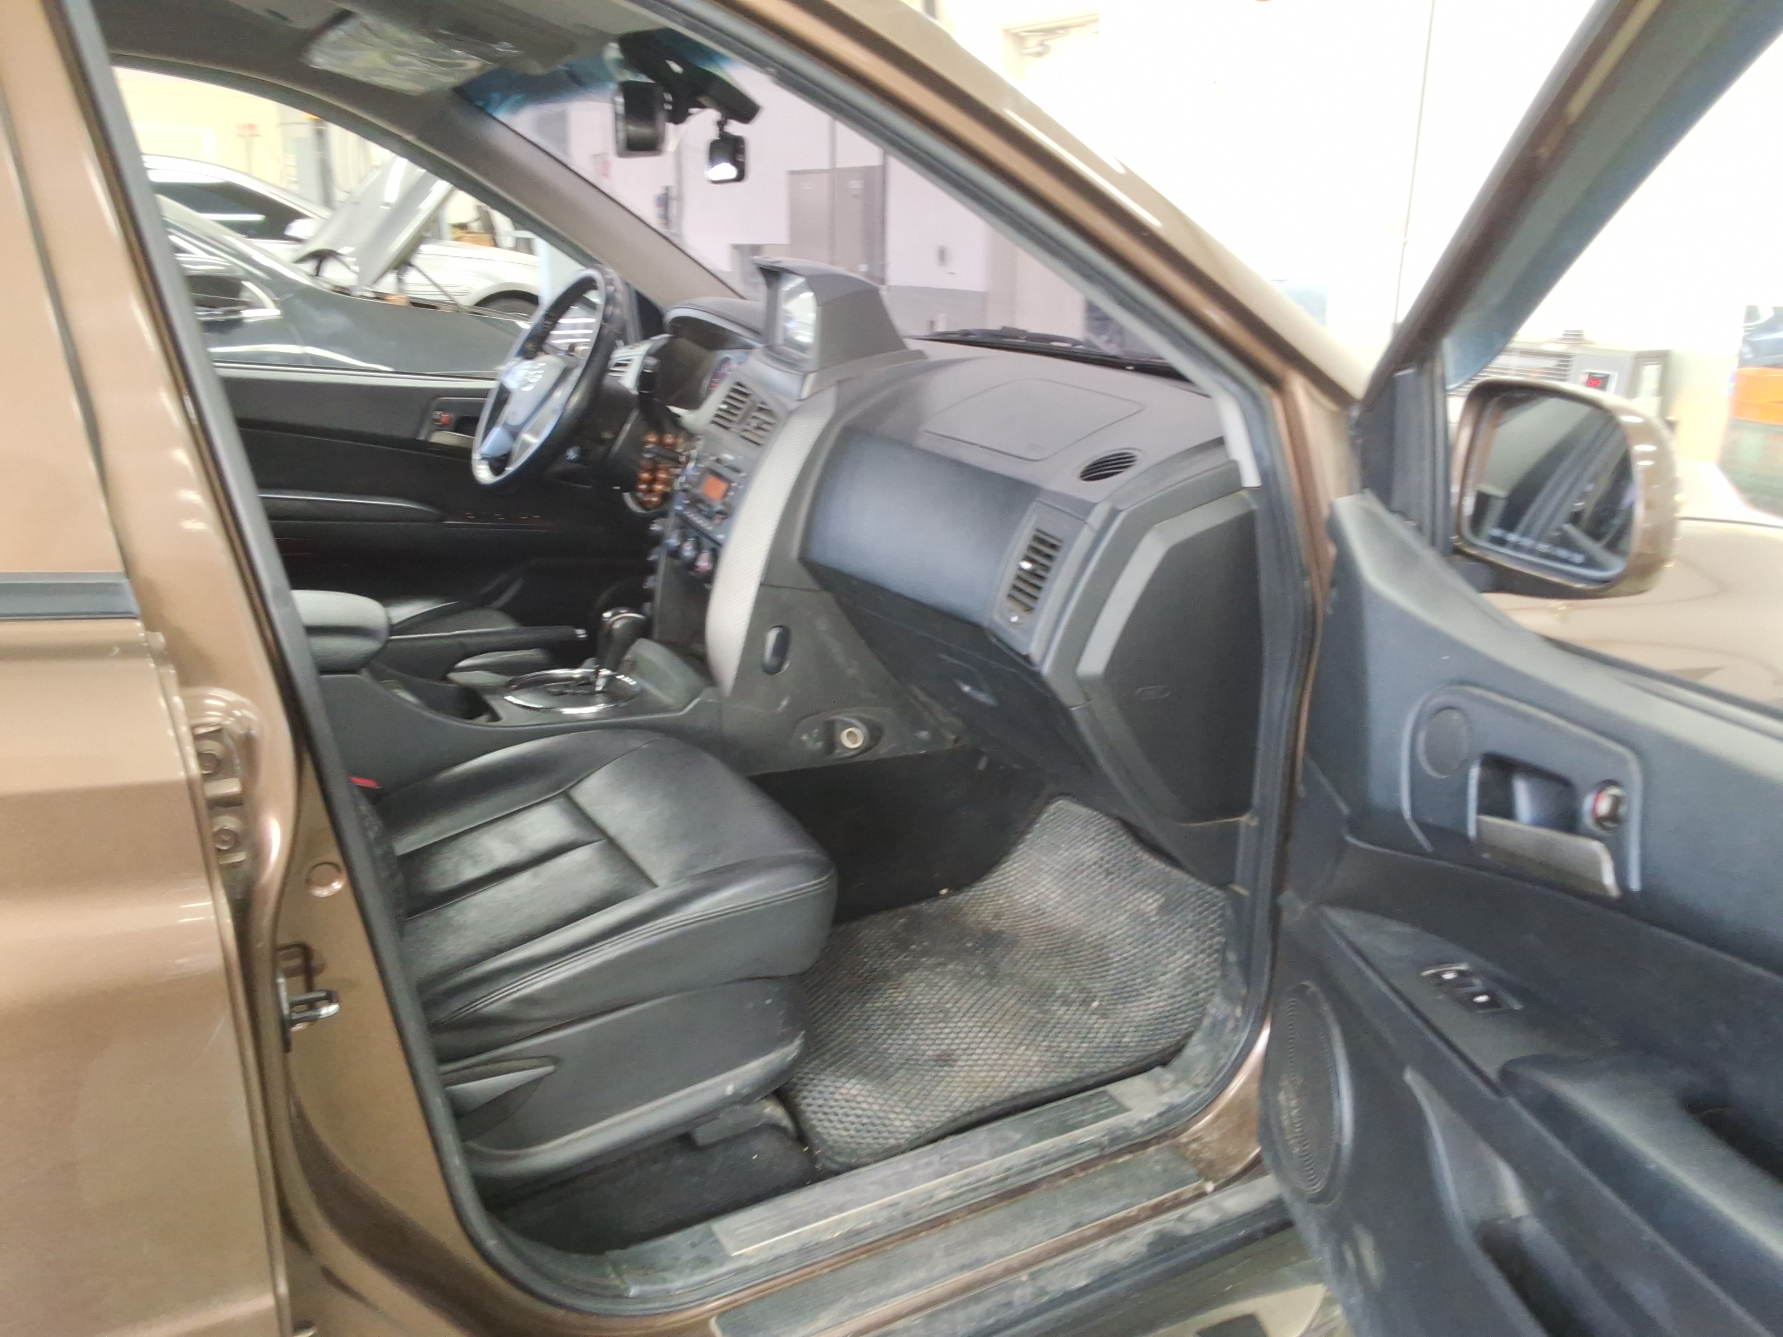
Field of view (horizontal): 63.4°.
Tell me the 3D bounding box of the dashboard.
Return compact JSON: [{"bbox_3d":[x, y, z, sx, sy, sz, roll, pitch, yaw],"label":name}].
[{"bbox_3d":[-0.057,-0.244,2.141,0.550,0.690,1.450,-10,20,-28],"label":"dashboard"}]

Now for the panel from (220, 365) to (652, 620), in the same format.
[{"bbox_3d":[-0.755,-0.208,2.574,1.020,0.680,0.140,-10,20,-28],"label":"panel"}]

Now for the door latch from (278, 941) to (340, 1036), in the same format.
[{"bbox_3d":[-0.453,0.250,1.120,0.048,0.072,0.040,-10,20,-28],"label":"door latch"}]

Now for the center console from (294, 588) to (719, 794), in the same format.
[{"bbox_3d":[-0.617,0.044,1.895,0.760,0.370,0.240,-10,20,-28],"label":"center console"}]

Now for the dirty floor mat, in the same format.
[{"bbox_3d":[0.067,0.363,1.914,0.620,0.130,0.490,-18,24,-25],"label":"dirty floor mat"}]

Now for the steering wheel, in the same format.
[{"bbox_3d":[-0.531,-0.436,2.231,0.110,0.385,0.385,26,1,-33],"label":"steering wheel"}]

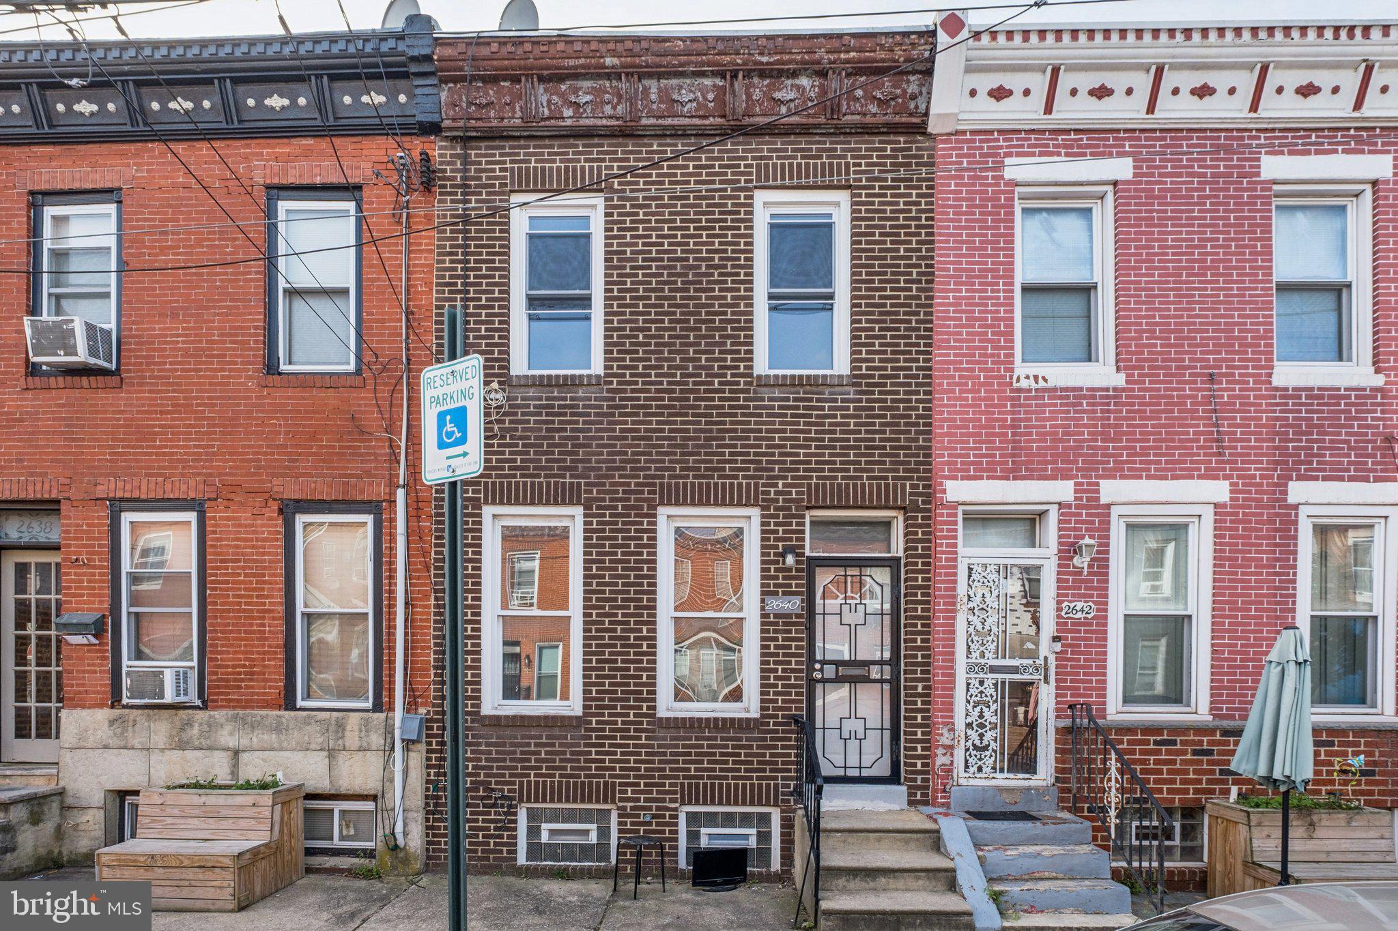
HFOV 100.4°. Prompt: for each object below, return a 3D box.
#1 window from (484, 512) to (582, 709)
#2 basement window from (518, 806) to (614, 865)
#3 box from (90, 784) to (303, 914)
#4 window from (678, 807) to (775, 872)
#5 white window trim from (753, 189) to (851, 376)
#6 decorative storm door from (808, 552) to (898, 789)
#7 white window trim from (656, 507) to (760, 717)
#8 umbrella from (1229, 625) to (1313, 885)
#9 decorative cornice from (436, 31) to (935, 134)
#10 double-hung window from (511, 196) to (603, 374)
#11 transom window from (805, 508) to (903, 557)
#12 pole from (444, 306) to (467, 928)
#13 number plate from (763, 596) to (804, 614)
[{"bbox_3d":[-1.504,1.302,5.240,0.884,1.836,0.120,0,-2,1],"label":"window"},{"bbox_3d":[-1.193,3.341,5.255,0.829,0.527,0.110,0,-2,1],"label":"basement window"},{"bbox_3d":[-4.020,3.120,4.760,1.120,0.800,0.820,0,-5,0],"label":"box"},{"bbox_3d":[0.266,3.279,5.115,0.887,0.561,0.110,0,0,1],"label":"window"},{"bbox_3d":[0.908,-1.605,5.112,0.848,1.623,0.120,0,0,1],"label":"white window trim"},{"bbox_3d":[1.396,1.852,5.280,0.835,2.024,0.080,0,-2,1],"label":"decorative storm door"},{"bbox_3d":[0.086,1.286,5.108,0.910,1.845,0.120,0,0,1],"label":"white window trim"},{"bbox_3d":[4.000,2.230,4.050,0.470,2.220,0.470,0,0,0],"label":"umbrella"},{"bbox_3d":[-0.116,-3.220,4.930,4.200,0.720,0.320,0,0,1],"label":"decorative cornice"},{"bbox_3d":[-1.254,-1.603,5.155,0.827,1.600,0.120,0,0,1],"label":"double-hung window"},{"bbox_3d":[1.398,0.606,5.250,0.866,0.438,0.120,0,-2,1],"label":"transom window"},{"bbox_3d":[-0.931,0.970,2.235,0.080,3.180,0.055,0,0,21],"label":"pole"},{"bbox_3d":[0.743,1.234,5.180,0.349,0.155,0.020,0,-2,1],"label":"number plate"}]

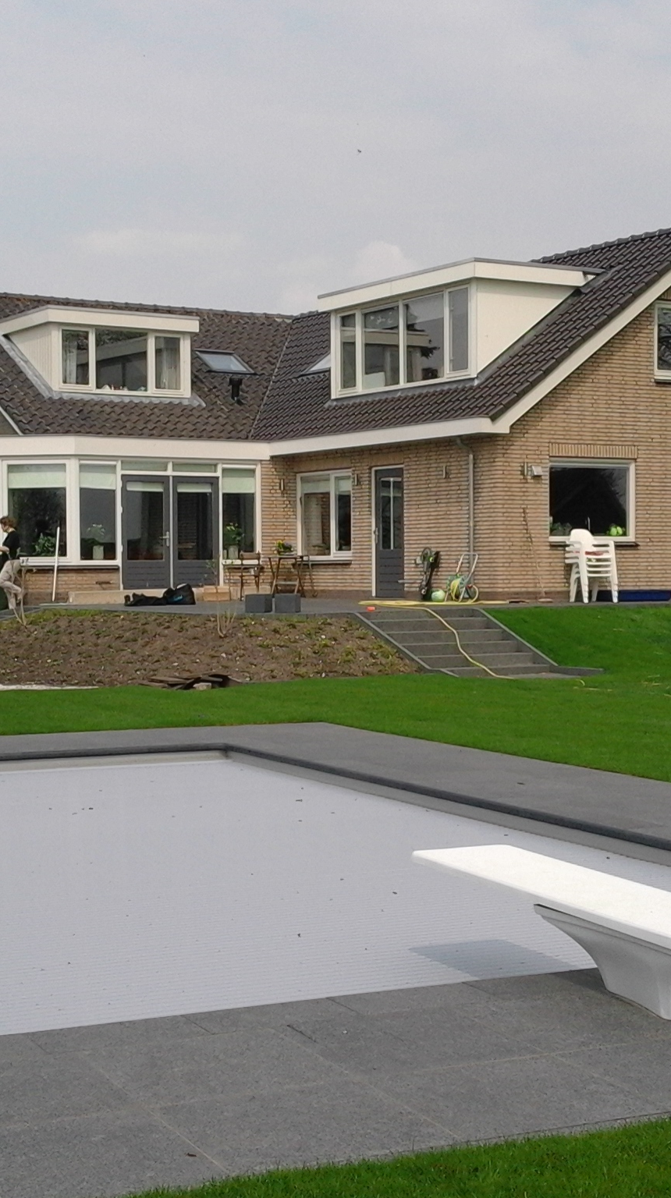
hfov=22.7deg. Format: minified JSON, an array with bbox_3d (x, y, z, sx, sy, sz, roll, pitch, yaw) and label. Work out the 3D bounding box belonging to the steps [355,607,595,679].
[{"bbox_3d":[1.900,0.580,22.700,2.400,0.880,2.300,-1,1,-29],"label":"steps"}]

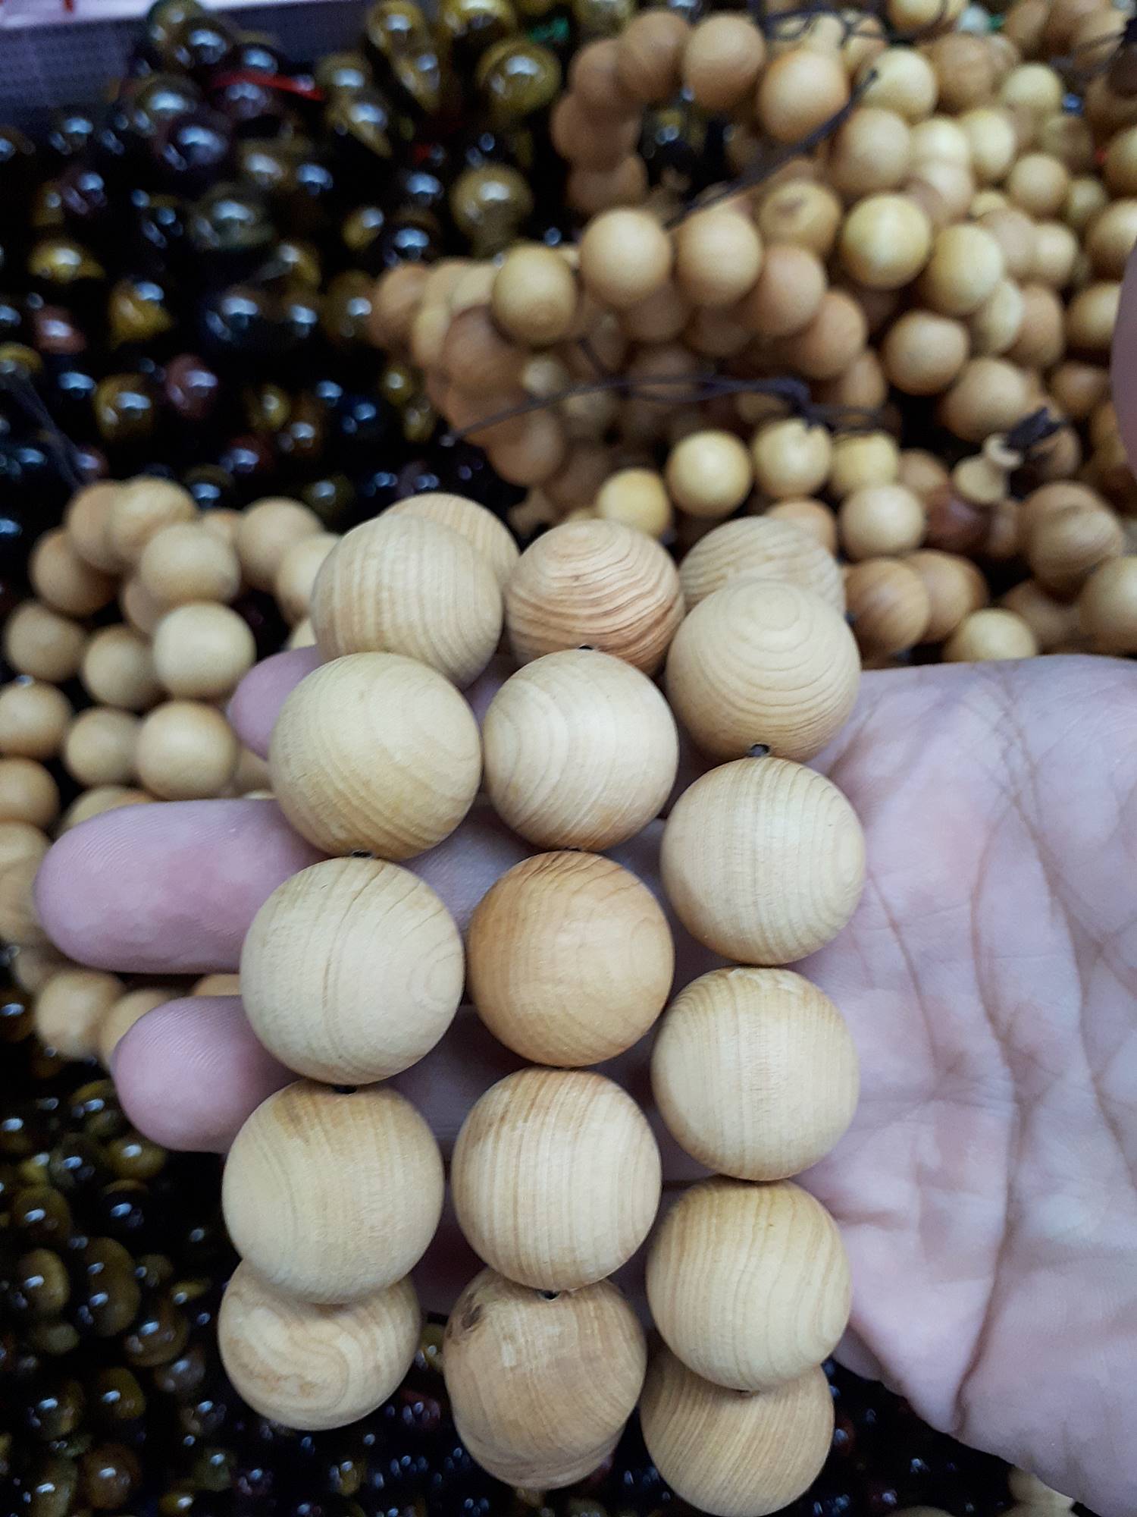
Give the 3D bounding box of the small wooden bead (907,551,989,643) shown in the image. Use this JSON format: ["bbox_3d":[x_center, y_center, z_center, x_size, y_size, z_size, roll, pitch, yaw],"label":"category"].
[{"bbox_3d":[0.075,-0.032,0.236,0.017,0.017,0.017,0,57,0],"label":"small wooden bead"}]

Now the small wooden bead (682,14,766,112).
[{"bbox_3d":[0.030,-0.134,0.228,0.016,0.016,0.016,0,58,0],"label":"small wooden bead"}]

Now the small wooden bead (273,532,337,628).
[{"bbox_3d":[-0.043,-0.031,0.207,0.016,0.016,0.016,0,58,0],"label":"small wooden bead"}]

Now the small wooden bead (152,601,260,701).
[{"bbox_3d":[-0.059,-0.017,0.193,0.016,0.016,0.016,0,58,0],"label":"small wooden bead"}]

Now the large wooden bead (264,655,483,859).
[{"bbox_3d":[-0.018,0.000,0.114,0.020,0.020,0.020,0,63,0],"label":"large wooden bead"}]

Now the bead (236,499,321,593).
[{"bbox_3d":[-0.056,-0.042,0.232,0.017,0.017,0.017,0,57,0],"label":"bead"}]

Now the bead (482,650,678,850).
[{"bbox_3d":[0.001,-0.001,0.120,0.020,0.020,0.020,0,63,0],"label":"bead"}]

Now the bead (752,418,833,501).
[{"bbox_3d":[0.047,-0.063,0.249,0.017,0.017,0.017,0,57,0],"label":"bead"}]

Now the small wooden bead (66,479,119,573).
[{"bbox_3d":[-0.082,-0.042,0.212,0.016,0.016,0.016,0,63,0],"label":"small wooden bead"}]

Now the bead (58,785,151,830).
[{"bbox_3d":[-0.085,0.013,0.217,0.016,0.016,0.016,0,63,0],"label":"bead"}]

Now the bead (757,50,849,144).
[{"bbox_3d":[0.047,-0.133,0.239,0.017,0.017,0.017,0,57,0],"label":"bead"}]

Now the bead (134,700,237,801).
[{"bbox_3d":[-0.066,-0.001,0.205,0.017,0.017,0.017,0,57,0],"label":"bead"}]

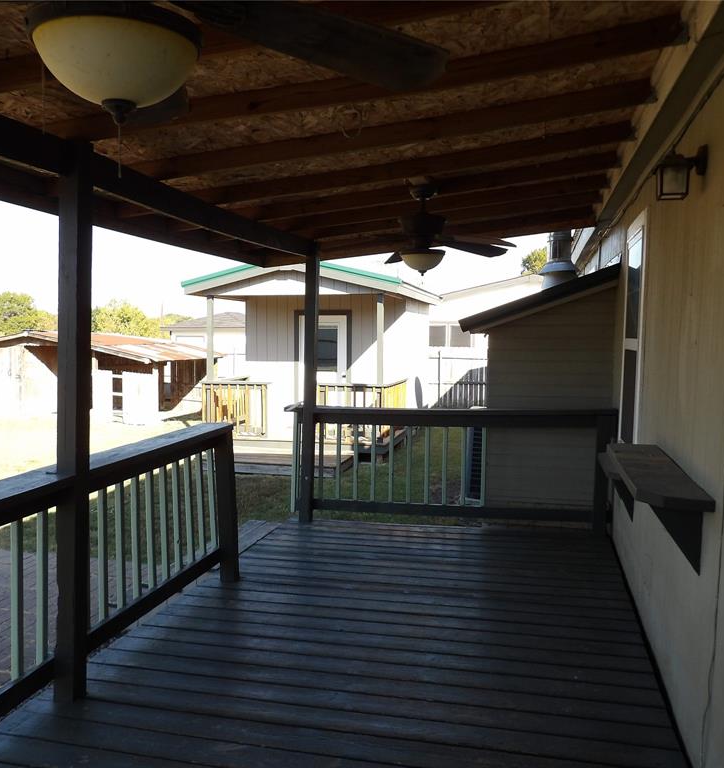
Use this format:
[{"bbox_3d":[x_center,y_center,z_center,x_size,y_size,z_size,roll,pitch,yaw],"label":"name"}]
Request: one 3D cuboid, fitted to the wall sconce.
[{"bbox_3d":[1.182,-0.781,2.641,0.171,0.193,0.125,2,4,14],"label":"wall sconce"}]

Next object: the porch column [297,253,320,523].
[{"bbox_3d":[-0.429,0.019,5.824,0.095,2.223,0.095,2,4,14],"label":"porch column"}]

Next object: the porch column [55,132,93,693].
[{"bbox_3d":[-1.186,0.173,2.925,0.094,2.268,0.094,2,4,14],"label":"porch column"}]

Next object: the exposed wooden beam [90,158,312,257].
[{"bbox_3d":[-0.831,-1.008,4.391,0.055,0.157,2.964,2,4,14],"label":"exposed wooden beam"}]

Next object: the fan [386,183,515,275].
[{"bbox_3d":[0.353,-0.908,4.157,1.240,0.548,1.240,2,4,14],"label":"fan"}]

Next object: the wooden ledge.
[{"bbox_3d":[1.167,0.485,2.890,0.229,0.301,1.198,2,4,14],"label":"wooden ledge"}]

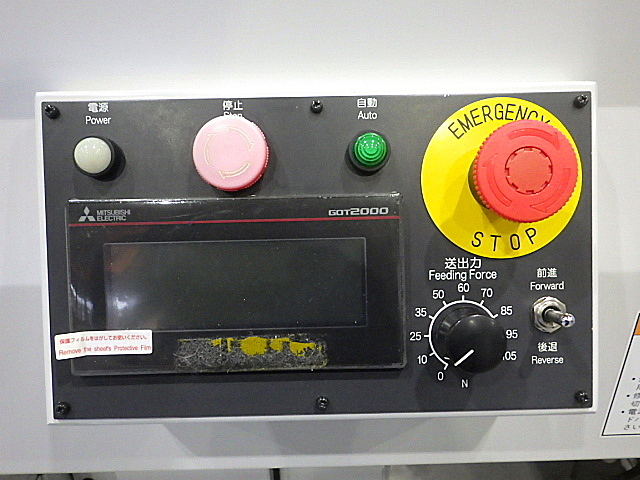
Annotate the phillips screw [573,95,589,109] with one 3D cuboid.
[{"bbox_3d":[0.113,-0.060,0.224,0.006,0.006,0.003,-1,2,0],"label":"phillips screw"}]

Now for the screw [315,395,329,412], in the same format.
[{"bbox_3d":[0.001,0.072,0.228,0.006,0.006,0.003,-1,2,0],"label":"screw"}]

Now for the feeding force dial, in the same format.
[{"bbox_3d":[0.064,0.043,0.220,0.028,0.028,0.018,-1,2,0],"label":"feeding force dial"}]

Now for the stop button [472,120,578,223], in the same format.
[{"bbox_3d":[0.080,-0.027,0.212,0.040,0.040,0.029,-1,2,0],"label":"stop button"}]

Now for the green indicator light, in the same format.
[{"bbox_3d":[0.022,-0.038,0.221,0.016,0.016,0.010,-1,2,0],"label":"green indicator light"}]

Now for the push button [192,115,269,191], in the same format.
[{"bbox_3d":[-0.036,-0.035,0.218,0.030,0.030,0.016,-1,2,0],"label":"push button"}]

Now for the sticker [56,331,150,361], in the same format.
[{"bbox_3d":[-0.093,0.046,0.224,0.042,0.011,0.002,-1,2,0],"label":"sticker"}]

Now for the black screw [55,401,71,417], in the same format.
[{"bbox_3d":[-0.113,0.074,0.227,0.006,0.006,0.003,-1,2,0],"label":"black screw"}]

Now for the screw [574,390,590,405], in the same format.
[{"bbox_3d":[0.116,0.069,0.228,0.006,0.006,0.003,-1,2,0],"label":"screw"}]

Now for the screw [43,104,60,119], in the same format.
[{"bbox_3d":[-0.115,-0.055,0.224,0.006,0.006,0.003,-1,2,0],"label":"screw"}]

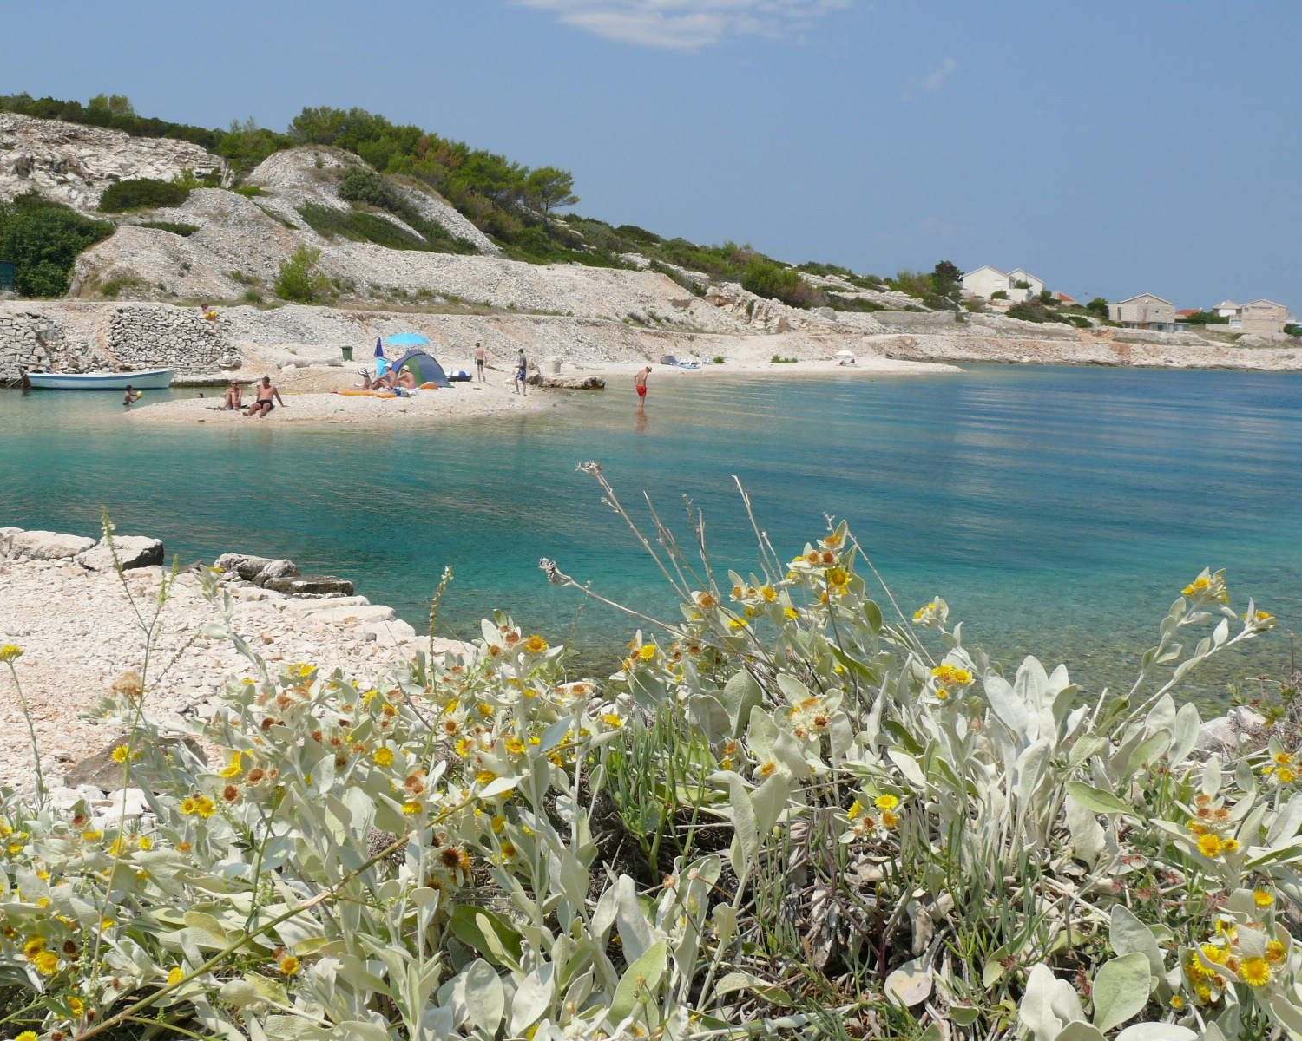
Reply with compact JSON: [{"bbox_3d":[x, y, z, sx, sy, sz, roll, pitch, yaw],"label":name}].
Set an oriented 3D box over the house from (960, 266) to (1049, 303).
[{"bbox_3d":[66.064,-43.782,262.000,14.200,7.000,10.500,4,8,18],"label":"house"}]

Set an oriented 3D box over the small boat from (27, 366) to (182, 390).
[{"bbox_3d":[-19.895,-5.101,51.000,5.100,0.870,1.750,-1,8,-22],"label":"small boat"}]

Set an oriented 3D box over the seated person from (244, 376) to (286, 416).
[{"bbox_3d":[-9.989,-3.228,36.400,0.780,0.970,1.100,2,7,4],"label":"seated person"}]

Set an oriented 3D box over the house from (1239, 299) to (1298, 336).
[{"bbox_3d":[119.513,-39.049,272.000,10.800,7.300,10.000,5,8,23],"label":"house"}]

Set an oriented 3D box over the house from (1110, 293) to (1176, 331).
[{"bbox_3d":[91.143,-38.421,260.000,11.300,7.200,10.000,4,8,19],"label":"house"}]

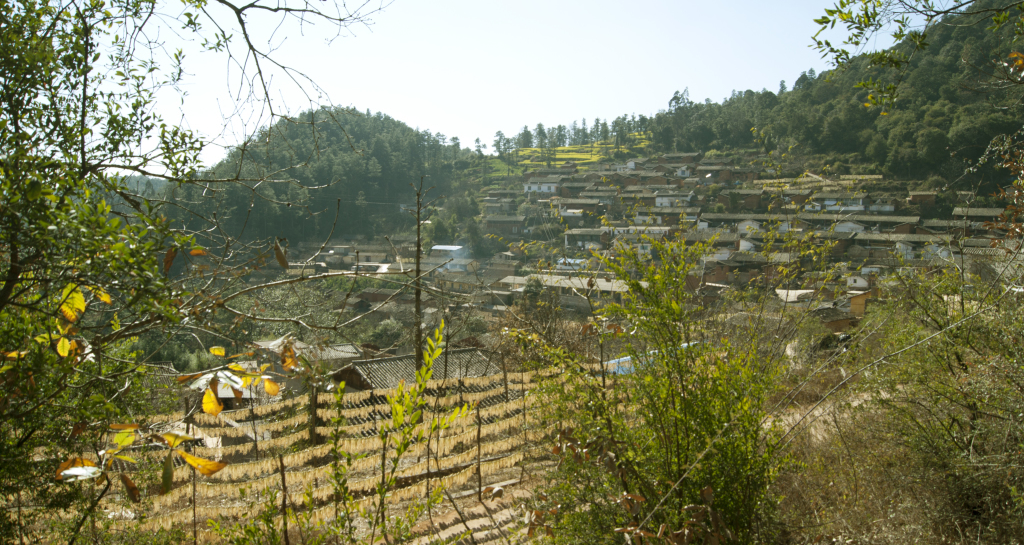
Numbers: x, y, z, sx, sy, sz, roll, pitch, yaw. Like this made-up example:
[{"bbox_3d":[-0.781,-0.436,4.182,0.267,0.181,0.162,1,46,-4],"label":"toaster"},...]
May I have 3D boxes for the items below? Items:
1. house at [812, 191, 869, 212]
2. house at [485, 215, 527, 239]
[{"bbox_3d":[91.317,-19.568,213.000,13.500,5.400,6.800,2,4,35],"label":"house"},{"bbox_3d":[-1.721,-12.601,213.000,10.500,6.000,6.800,0,3,8],"label":"house"}]

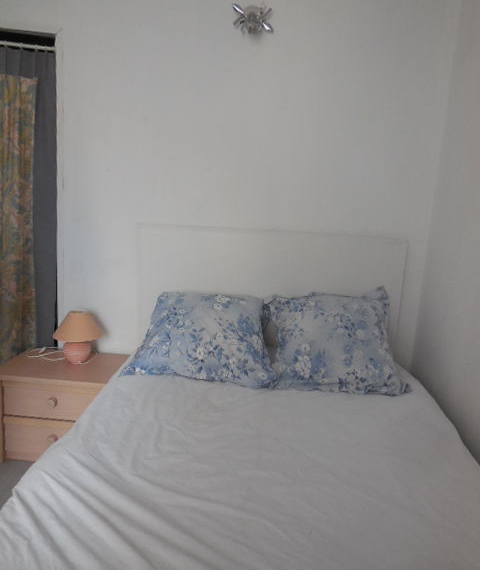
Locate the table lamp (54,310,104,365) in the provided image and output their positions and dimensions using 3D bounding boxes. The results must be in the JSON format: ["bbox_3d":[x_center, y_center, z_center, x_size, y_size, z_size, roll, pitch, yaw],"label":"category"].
[{"bbox_3d":[-0.853,0.277,2.455,0.280,0.275,0.280,4,11,3],"label":"table lamp"}]

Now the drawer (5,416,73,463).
[{"bbox_3d":[-0.914,0.741,2.468,0.490,0.225,0.350,4,11,3],"label":"drawer"}]

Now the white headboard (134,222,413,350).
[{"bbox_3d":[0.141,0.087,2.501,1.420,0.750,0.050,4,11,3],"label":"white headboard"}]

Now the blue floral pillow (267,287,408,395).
[{"bbox_3d":[0.452,0.273,2.280,0.680,0.490,0.170,4,-31,3],"label":"blue floral pillow"}]

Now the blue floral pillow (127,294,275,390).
[{"bbox_3d":[-0.178,0.249,2.303,0.700,0.480,0.170,4,-31,3],"label":"blue floral pillow"}]

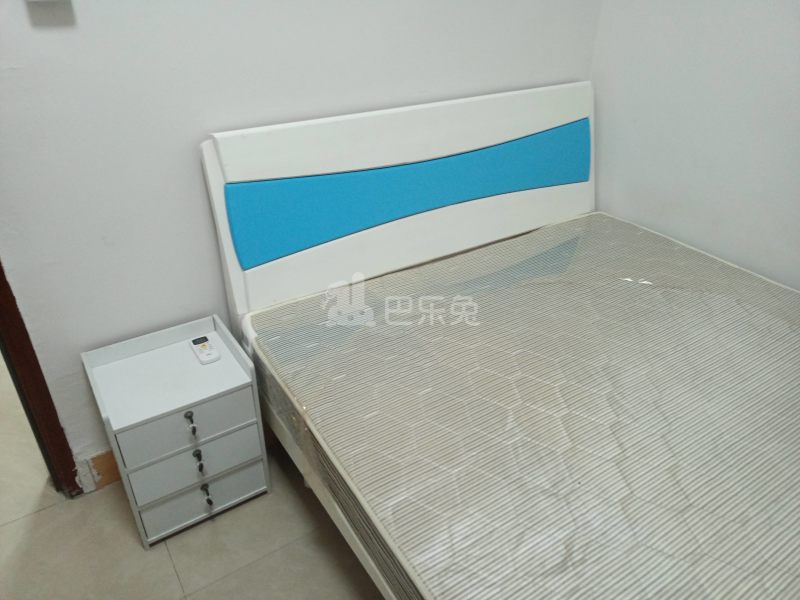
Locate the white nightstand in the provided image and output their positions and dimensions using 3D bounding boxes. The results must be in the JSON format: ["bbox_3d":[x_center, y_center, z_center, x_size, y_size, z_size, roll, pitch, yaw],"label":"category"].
[{"bbox_3d":[-0.648,0.378,1.782,0.383,0.505,0.299,-18,37,-29],"label":"white nightstand"}]

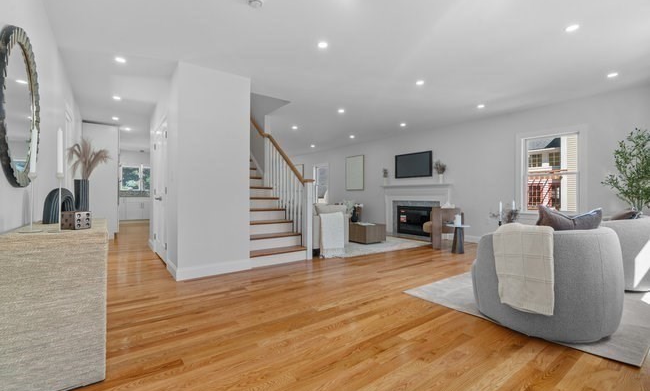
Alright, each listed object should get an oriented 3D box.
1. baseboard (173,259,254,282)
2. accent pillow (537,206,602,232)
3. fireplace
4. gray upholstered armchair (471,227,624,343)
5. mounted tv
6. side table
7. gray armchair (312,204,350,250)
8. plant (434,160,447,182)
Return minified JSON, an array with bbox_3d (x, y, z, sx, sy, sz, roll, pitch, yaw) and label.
[{"bbox_3d":[-1.357,0.920,3.629,0.909,0.151,0.020,0,0,-36],"label":"baseboard"},{"bbox_3d":[1.848,0.328,2.222,0.485,0.465,0.182,0,17,-15],"label":"accent pillow"},{"bbox_3d":[2.231,0.618,7.010,0.202,0.697,1.040,0,0,-36],"label":"fireplace"},{"bbox_3d":[1.798,0.630,2.434,0.949,0.768,0.929,0,0,-17],"label":"gray upholstered armchair"},{"bbox_3d":[2.189,-0.738,7.157,0.071,0.611,1.091,0,0,-36],"label":"mounted tv"},{"bbox_3d":[2.348,0.763,5.080,0.404,0.495,0.404,0,0,-36],"label":"side table"},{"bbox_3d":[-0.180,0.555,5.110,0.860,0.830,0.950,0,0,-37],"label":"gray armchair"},{"bbox_3d":[2.557,-0.511,6.403,0.263,0.535,0.283,0,0,-36],"label":"plant"}]

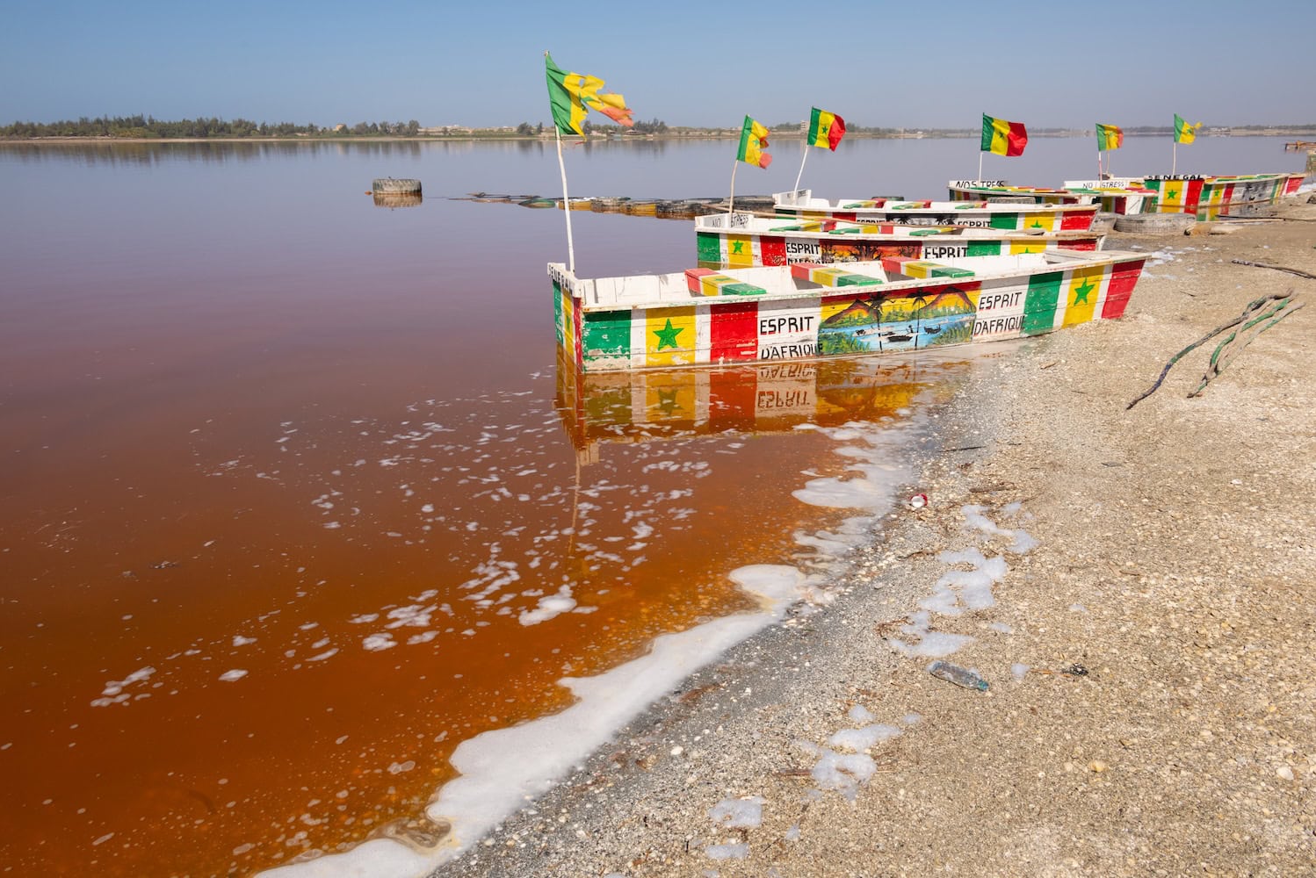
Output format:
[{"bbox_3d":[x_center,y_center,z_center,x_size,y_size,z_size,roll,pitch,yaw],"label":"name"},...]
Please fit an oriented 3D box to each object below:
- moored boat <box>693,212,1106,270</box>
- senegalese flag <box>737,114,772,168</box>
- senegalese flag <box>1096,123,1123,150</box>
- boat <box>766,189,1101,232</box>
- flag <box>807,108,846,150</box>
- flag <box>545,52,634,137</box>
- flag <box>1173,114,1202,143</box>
[{"bbox_3d":[3.145,-2.589,12.821,5.136,0.710,1.250,7,19,19],"label":"moored boat"},{"bbox_3d":[1.342,-4.142,13.269,0.480,0.640,0.170,5,14,-27],"label":"senegalese flag"},{"bbox_3d":[9.305,-6.235,19.634,0.620,0.540,0.180,-9,20,-18],"label":"senegalese flag"},{"bbox_3d":[4.765,-3.815,16.550,5.237,0.770,1.250,6,19,17],"label":"boat"},{"bbox_3d":[3.002,-5.543,17.020,0.700,0.640,0.180,1,15,-26],"label":"flag"},{"bbox_3d":[-0.512,-2.554,7.057,0.700,0.580,0.180,-8,19,-24],"label":"flag"},{"bbox_3d":[11.209,-6.575,20.155,0.650,0.570,0.180,-6,19,-19],"label":"flag"}]

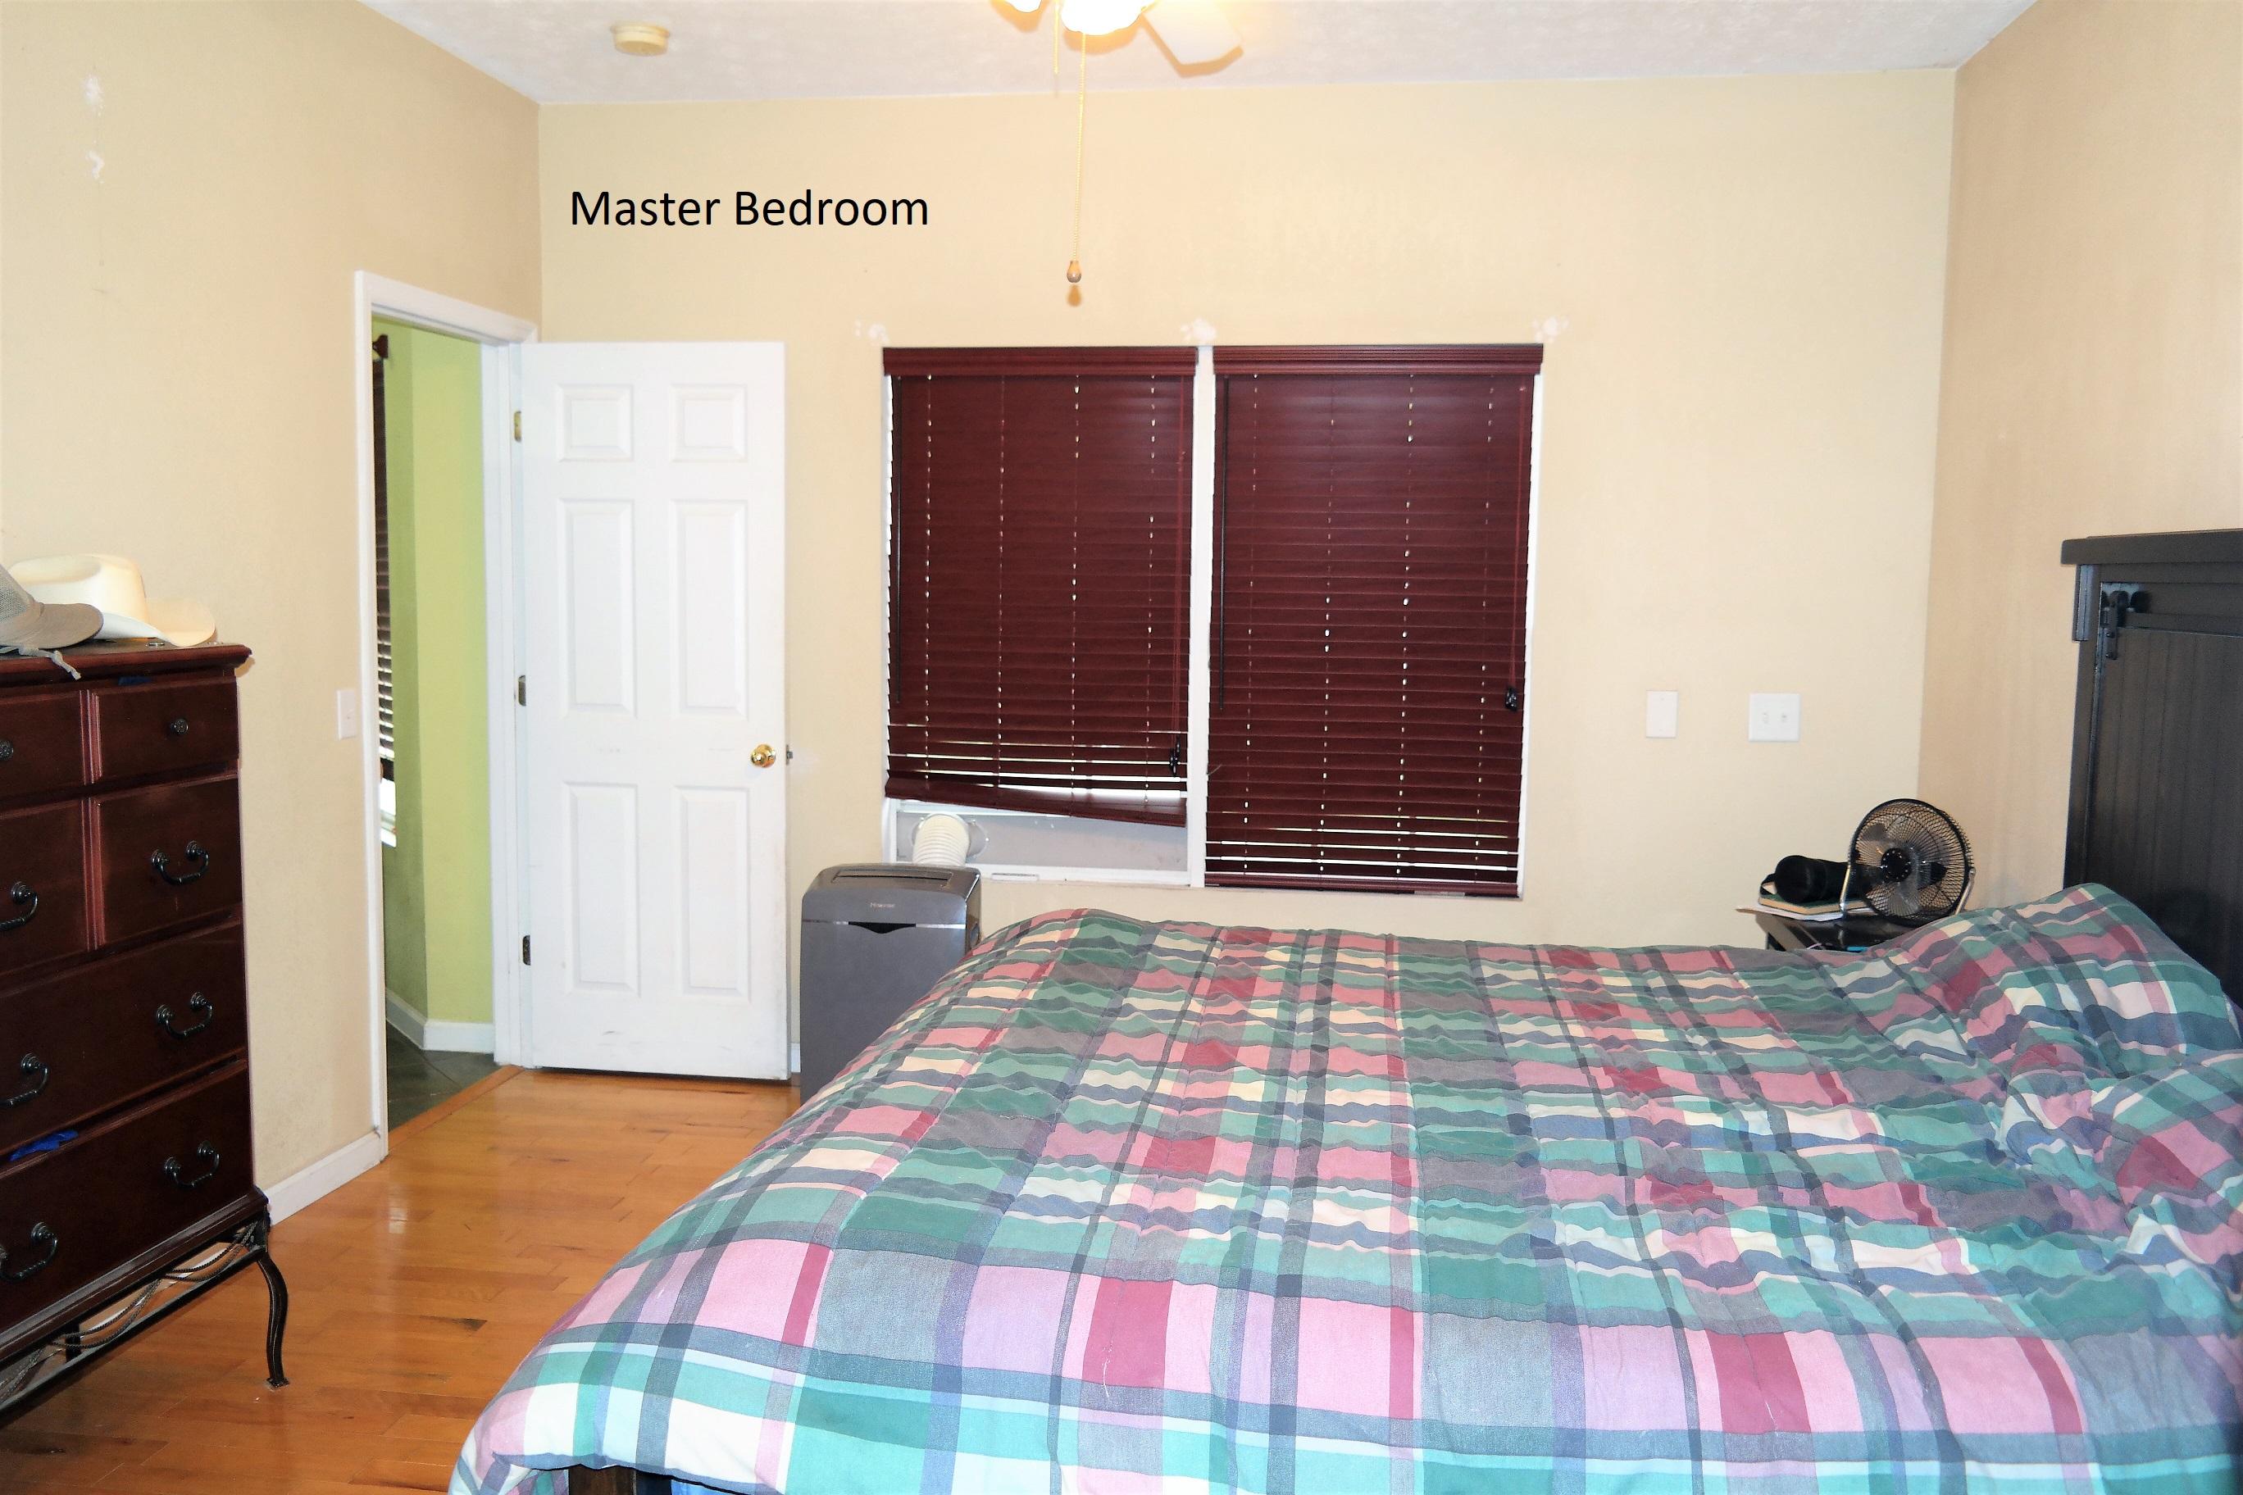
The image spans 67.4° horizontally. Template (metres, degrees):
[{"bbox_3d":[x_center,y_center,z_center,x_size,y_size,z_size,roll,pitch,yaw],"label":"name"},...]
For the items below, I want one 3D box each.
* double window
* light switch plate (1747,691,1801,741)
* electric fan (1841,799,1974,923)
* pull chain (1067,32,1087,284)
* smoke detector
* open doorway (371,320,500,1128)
[{"bbox_3d":[0.214,-0.349,4.603,1.780,1.475,0.100,2,5,8],"label":"double window"},{"bbox_3d":[1.714,-0.077,4.407,0.127,0.127,0.012,2,5,8],"label":"light switch plate"},{"bbox_3d":[1.837,0.274,3.919,0.295,0.300,0.190,5,7,41],"label":"electric fan"},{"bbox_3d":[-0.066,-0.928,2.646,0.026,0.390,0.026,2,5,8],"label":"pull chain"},{"bbox_3d":[-1.157,-1.713,4.061,0.148,0.052,0.148,2,5,8],"label":"smoke detector"},{"bbox_3d":[-1.786,-0.043,4.421,0.120,2.040,0.740,2,5,8],"label":"open doorway"}]

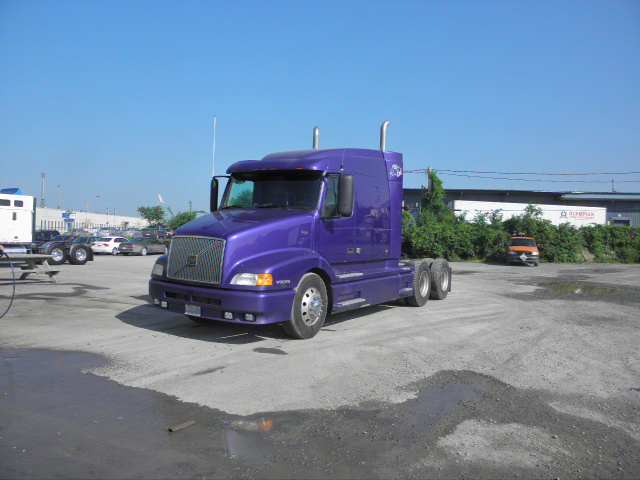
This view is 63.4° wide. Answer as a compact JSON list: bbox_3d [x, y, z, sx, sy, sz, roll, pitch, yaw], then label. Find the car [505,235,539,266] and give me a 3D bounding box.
[{"bbox_3d":[11.860,0.645,30.645,1.820,1.700,4.900,1,1,16],"label":"car"}]

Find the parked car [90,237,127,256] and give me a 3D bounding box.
[{"bbox_3d":[-17.045,0.411,42.992,1.760,1.450,4.500,1,1,9],"label":"parked car"}]

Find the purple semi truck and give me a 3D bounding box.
[{"bbox_3d":[0.333,-0.521,10.862,2.750,3.980,8.000,3,2,33],"label":"purple semi truck"}]

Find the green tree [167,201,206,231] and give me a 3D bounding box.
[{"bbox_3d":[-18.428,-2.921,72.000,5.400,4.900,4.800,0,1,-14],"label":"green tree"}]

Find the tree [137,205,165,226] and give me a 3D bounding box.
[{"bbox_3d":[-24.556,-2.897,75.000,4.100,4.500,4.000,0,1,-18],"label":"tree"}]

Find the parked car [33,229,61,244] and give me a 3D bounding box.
[{"bbox_3d":[-33.000,-0.450,62.000,1.850,1.600,4.600,0,1,3],"label":"parked car"}]

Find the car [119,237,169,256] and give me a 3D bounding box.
[{"bbox_3d":[-13.995,0.434,42.192,1.800,1.450,4.800,1,1,22],"label":"car"}]

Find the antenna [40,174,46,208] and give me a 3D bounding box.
[{"bbox_3d":[-85.455,-15.298,160.000,1.500,11.200,1.500,0,1,-28],"label":"antenna"}]

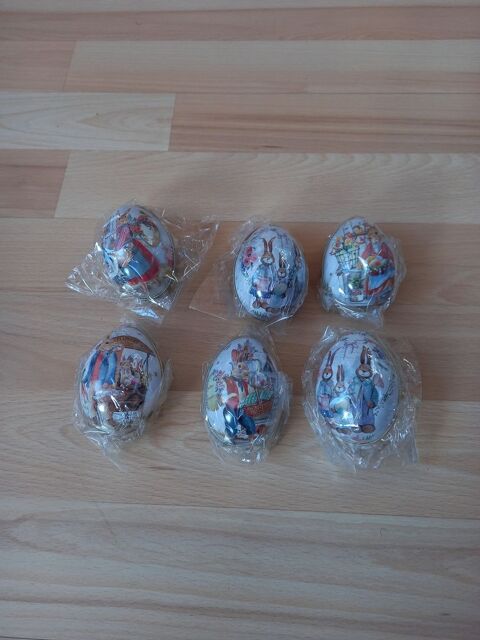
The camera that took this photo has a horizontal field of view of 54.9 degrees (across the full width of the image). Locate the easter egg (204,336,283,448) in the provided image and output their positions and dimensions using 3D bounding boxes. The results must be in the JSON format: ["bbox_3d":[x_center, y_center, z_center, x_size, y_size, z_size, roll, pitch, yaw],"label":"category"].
[{"bbox_3d":[0.001,0.041,0.271,0.046,0.046,0.067,0,66,2],"label":"easter egg"}]

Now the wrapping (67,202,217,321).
[{"bbox_3d":[-0.067,-0.042,0.309,0.113,0.049,0.086,-14,66,-4],"label":"wrapping"}]

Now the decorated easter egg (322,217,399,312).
[{"bbox_3d":[0.078,-0.037,0.303,0.046,0.046,0.067,5,66,4],"label":"decorated easter egg"}]

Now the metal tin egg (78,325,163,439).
[{"bbox_3d":[-0.070,0.035,0.276,0.046,0.046,0.067,3,66,3],"label":"metal tin egg"}]

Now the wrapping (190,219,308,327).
[{"bbox_3d":[0.005,-0.033,0.303,0.080,0.049,0.072,-3,66,1],"label":"wrapping"}]

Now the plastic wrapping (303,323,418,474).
[{"bbox_3d":[0.073,0.042,0.267,0.072,0.049,0.082,6,66,5],"label":"plastic wrapping"}]

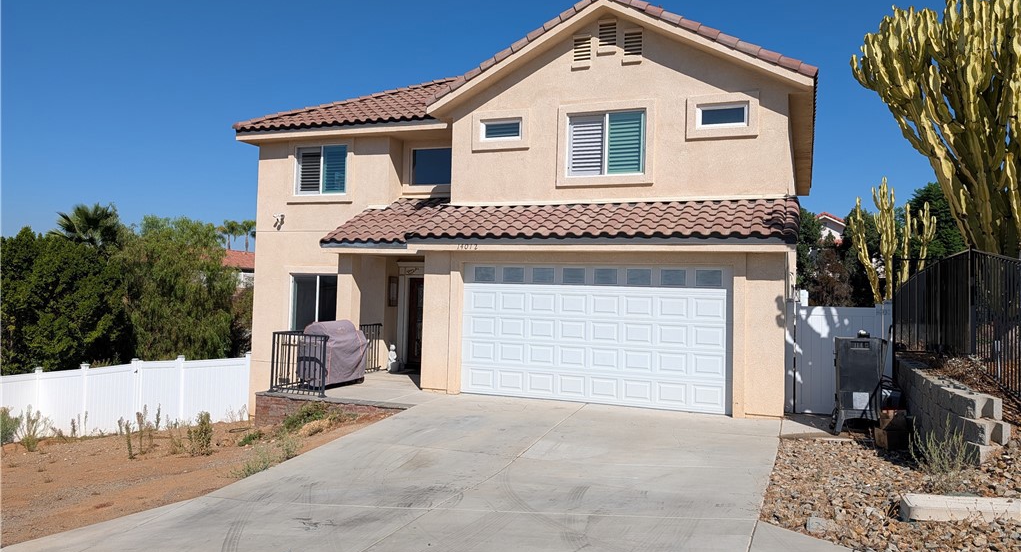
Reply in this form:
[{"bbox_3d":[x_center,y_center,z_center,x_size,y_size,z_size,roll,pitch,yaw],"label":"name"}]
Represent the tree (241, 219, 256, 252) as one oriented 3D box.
[{"bbox_3d":[-35.000,-2.900,95.000,2.800,9.400,2.800,1,-1,23],"label":"tree"}]

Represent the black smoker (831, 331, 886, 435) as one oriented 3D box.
[{"bbox_3d":[5.130,1.556,10.400,0.650,1.460,0.500,1,-2,15],"label":"black smoker"}]

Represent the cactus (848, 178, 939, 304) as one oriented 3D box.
[{"bbox_3d":[9.460,-0.550,17.500,2.200,3.750,2.000,1,-1,23],"label":"cactus"}]

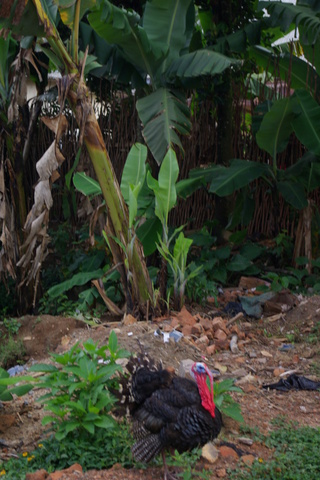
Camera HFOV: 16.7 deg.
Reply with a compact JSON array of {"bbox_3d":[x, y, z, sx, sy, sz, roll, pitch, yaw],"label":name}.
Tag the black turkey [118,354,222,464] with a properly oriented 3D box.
[{"bbox_3d":[0.047,0.952,6.000,0.570,0.640,0.420,2,4,32],"label":"black turkey"}]

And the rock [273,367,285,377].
[{"bbox_3d":[0.943,1.046,8.700,0.098,0.078,0.085,0,3,0],"label":"rock"}]

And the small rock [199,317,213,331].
[{"bbox_3d":[0.466,0.855,11.200,0.139,0.132,0.136,0,2,0],"label":"small rock"}]

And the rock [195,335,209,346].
[{"bbox_3d":[0.364,0.882,9.600,0.123,0.100,0.105,0,3,0],"label":"rock"}]

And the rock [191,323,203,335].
[{"bbox_3d":[0.371,0.899,11.100,0.118,0.112,0.116,0,2,0],"label":"rock"}]

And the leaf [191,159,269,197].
[{"bbox_3d":[0.846,-0.760,13.300,0.920,0.462,0.450,0,2,0],"label":"leaf"}]

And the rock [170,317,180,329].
[{"bbox_3d":[0.142,0.758,10.050,0.100,0.105,0.090,0,3,0],"label":"rock"}]

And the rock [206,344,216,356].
[{"bbox_3d":[0.509,1.092,10.800,0.096,0.109,0.103,0,2,0],"label":"rock"}]

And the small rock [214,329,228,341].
[{"bbox_3d":[0.619,0.951,11.000,0.137,0.111,0.124,0,2,0],"label":"small rock"}]

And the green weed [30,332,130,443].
[{"bbox_3d":[-0.538,0.978,7.300,0.661,0.707,0.600,0,2,0],"label":"green weed"}]

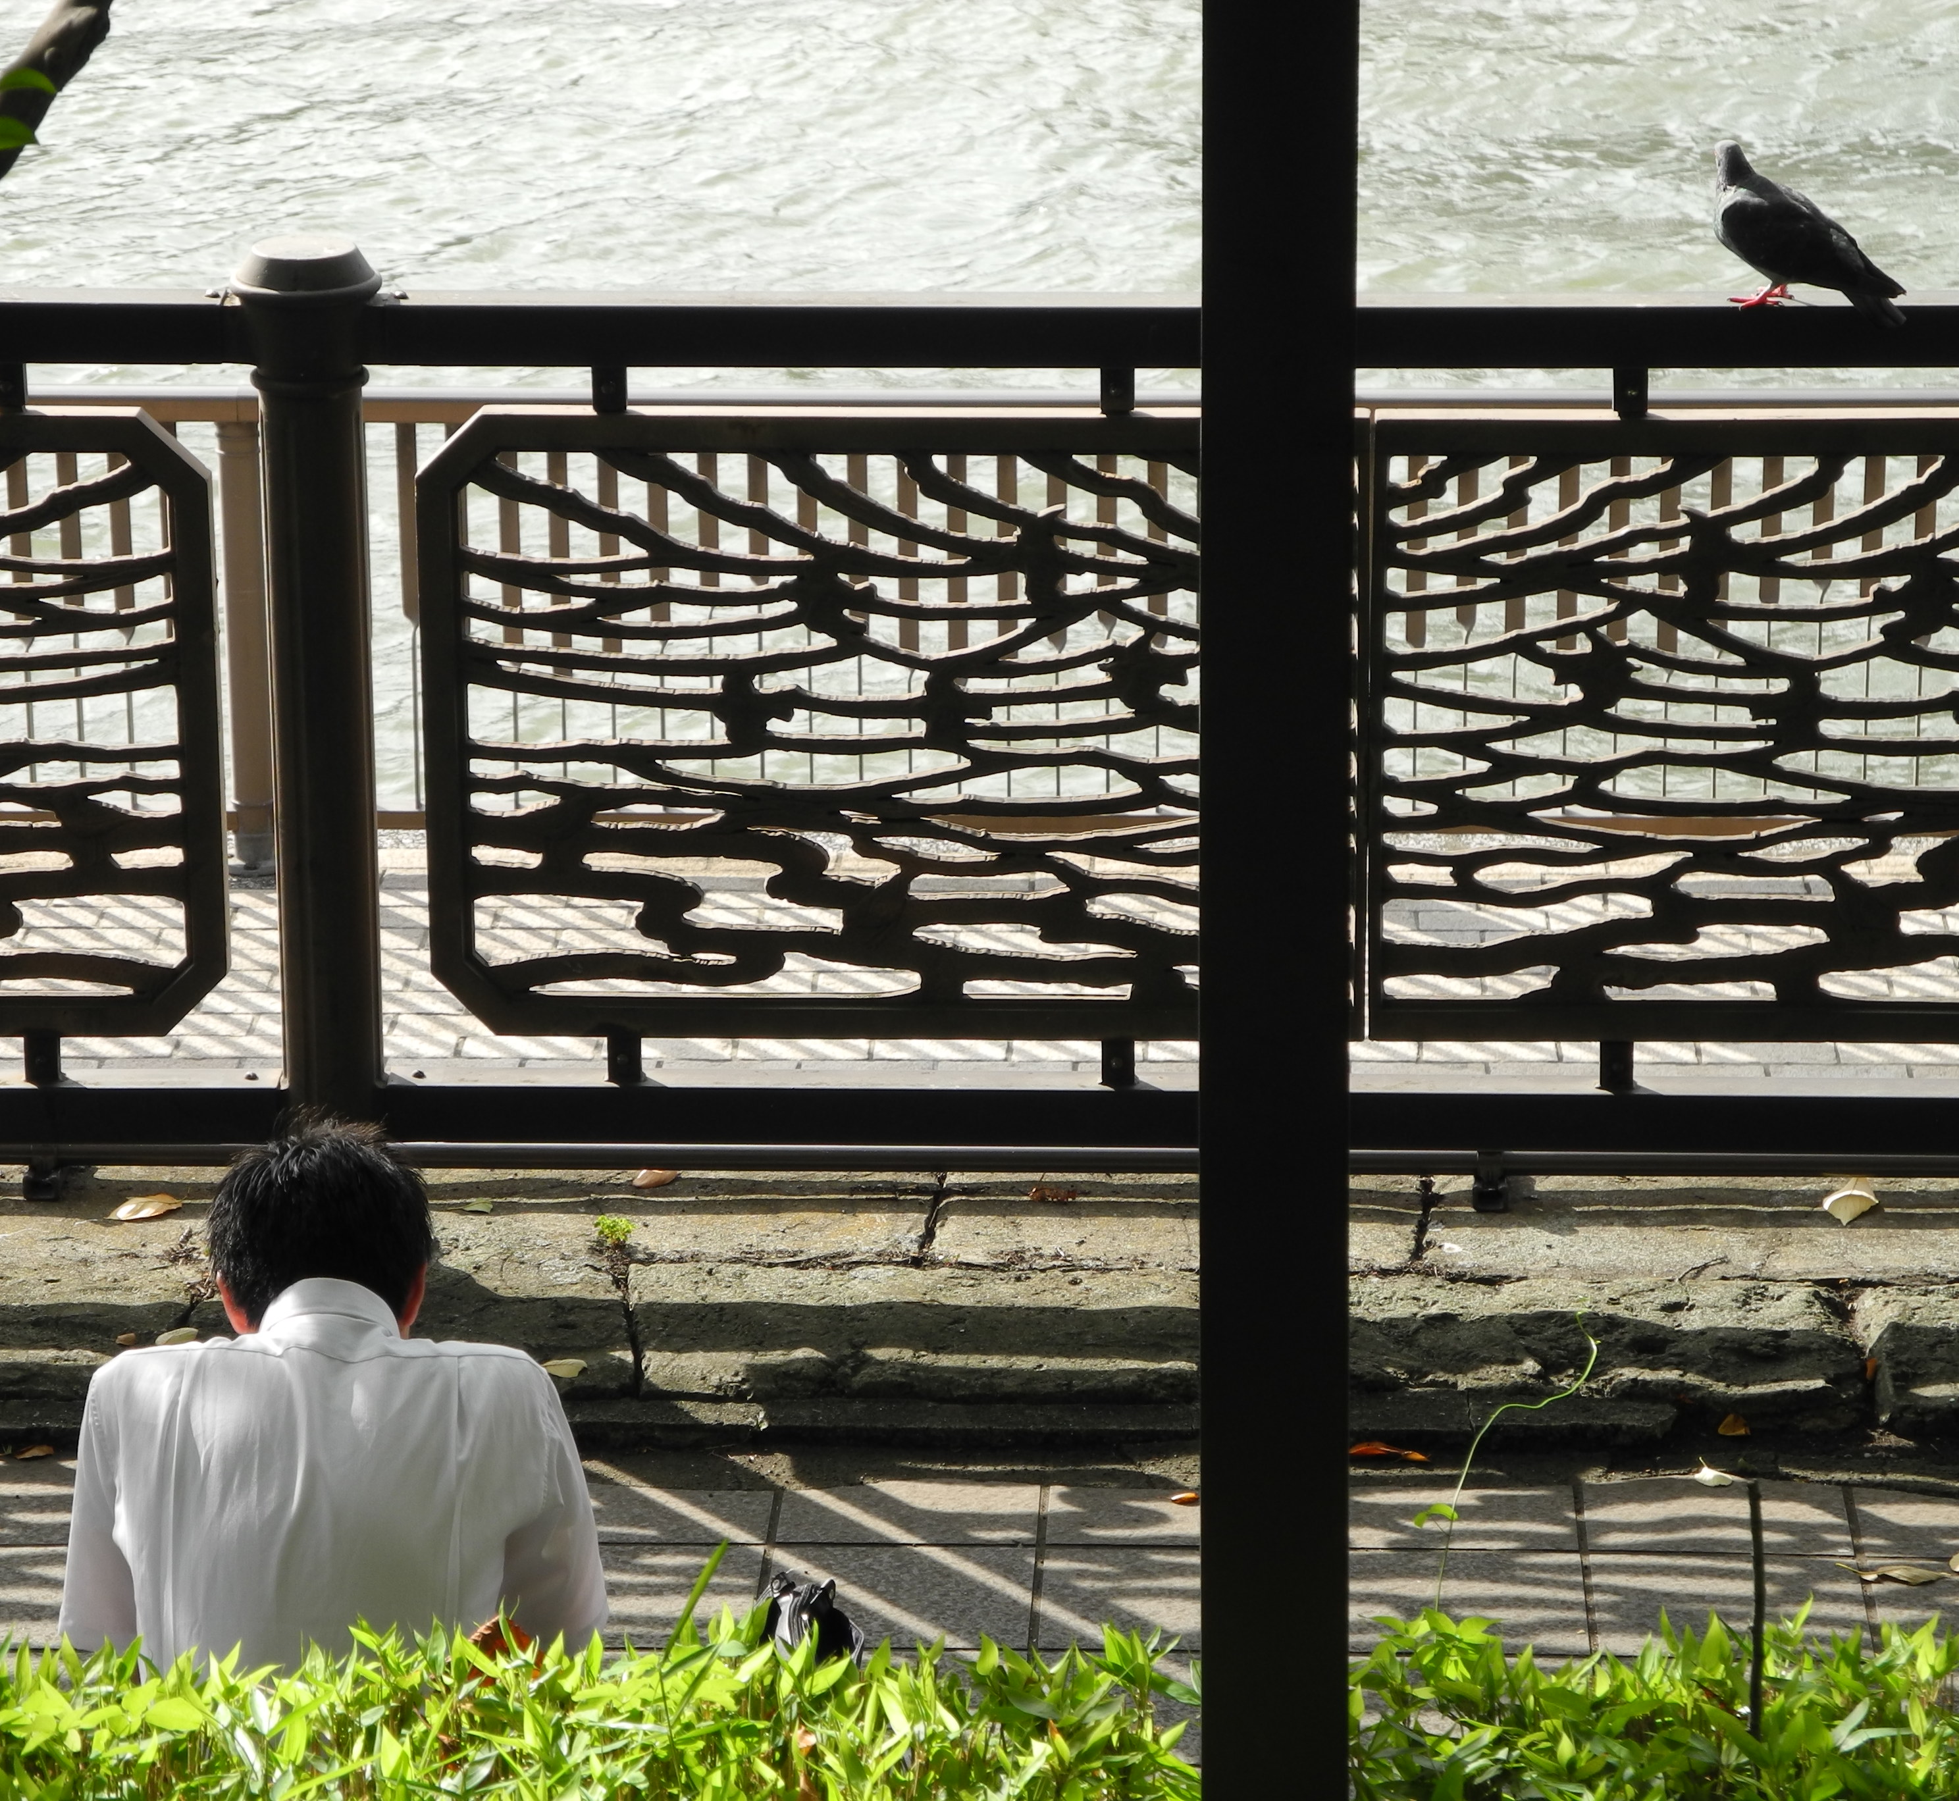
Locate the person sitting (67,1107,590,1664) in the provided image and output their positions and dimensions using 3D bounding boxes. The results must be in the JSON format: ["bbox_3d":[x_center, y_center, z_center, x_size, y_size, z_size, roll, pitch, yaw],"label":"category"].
[{"bbox_3d":[-0.588,0.703,7.668,0.500,1.040,0.700,0,18,0],"label":"person sitting"}]

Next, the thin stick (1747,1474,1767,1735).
[{"bbox_3d":[0.680,0.624,7.219,0.013,0.270,0.013,-1,17,0],"label":"thin stick"}]

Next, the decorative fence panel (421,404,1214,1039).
[{"bbox_3d":[-0.104,-0.207,9.753,1.122,0.765,0.040,0,19,2],"label":"decorative fence panel"}]

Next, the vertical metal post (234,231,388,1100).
[{"bbox_3d":[-0.775,-0.217,9.778,0.170,1.146,0.170,0,19,2],"label":"vertical metal post"}]

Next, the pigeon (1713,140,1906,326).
[{"bbox_3d":[0.955,-0.765,9.499,0.265,0.185,0.105,13,23,36],"label":"pigeon"}]

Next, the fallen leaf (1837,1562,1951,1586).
[{"bbox_3d":[1.014,0.739,9.166,0.128,0.018,0.042,4,19,13],"label":"fallen leaf"}]

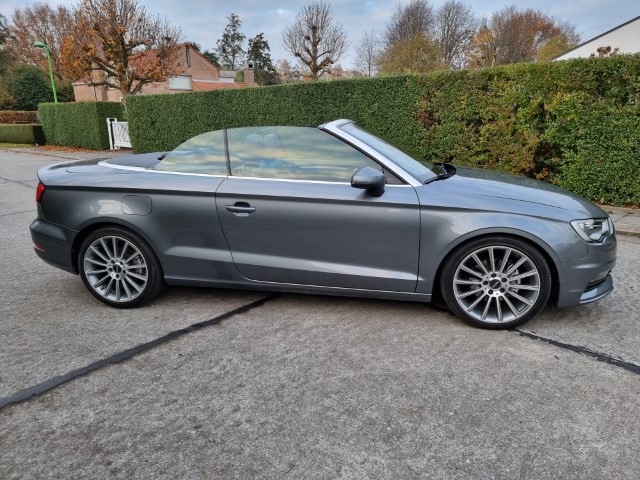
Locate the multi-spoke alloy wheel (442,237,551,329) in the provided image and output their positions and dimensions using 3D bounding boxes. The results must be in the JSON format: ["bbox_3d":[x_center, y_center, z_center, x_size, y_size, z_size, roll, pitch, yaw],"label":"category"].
[{"bbox_3d":[1.107,0.249,2.841,0.637,0.637,0.230,1,17,10],"label":"multi-spoke alloy wheel"}]

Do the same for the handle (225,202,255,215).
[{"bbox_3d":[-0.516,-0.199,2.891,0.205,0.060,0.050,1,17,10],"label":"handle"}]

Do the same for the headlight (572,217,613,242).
[{"bbox_3d":[1.716,-0.105,2.786,0.380,0.165,0.400,1,17,10],"label":"headlight"}]

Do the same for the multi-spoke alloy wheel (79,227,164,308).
[{"bbox_3d":[-1.447,0.184,3.296,0.637,0.637,0.230,1,17,10],"label":"multi-spoke alloy wheel"}]

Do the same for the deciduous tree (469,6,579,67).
[{"bbox_3d":[19.495,-17.169,43.040,10.503,9.850,8.928,6,18,22],"label":"deciduous tree"}]

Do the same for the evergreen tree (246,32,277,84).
[{"bbox_3d":[-7.045,-19.989,54.498,3.643,10.090,3.643,-3,17,-6],"label":"evergreen tree"}]

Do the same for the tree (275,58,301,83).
[{"bbox_3d":[-4.732,-22.649,66.249,3.840,8.295,3.840,-3,17,-3],"label":"tree"}]

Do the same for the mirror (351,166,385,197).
[{"bbox_3d":[0.298,-0.358,2.691,0.200,0.185,0.240,1,17,10],"label":"mirror"}]

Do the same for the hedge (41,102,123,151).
[{"bbox_3d":[-10.046,-4.891,18.754,5.897,1.800,1.300,13,22,40],"label":"hedge"}]

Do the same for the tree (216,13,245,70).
[{"bbox_3d":[-11.039,-21.719,56.033,3.480,12.735,3.480,-4,17,-9],"label":"tree"}]

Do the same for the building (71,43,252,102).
[{"bbox_3d":[-13.712,-13.666,39.634,12.500,6.900,11.500,-17,23,-42],"label":"building"}]

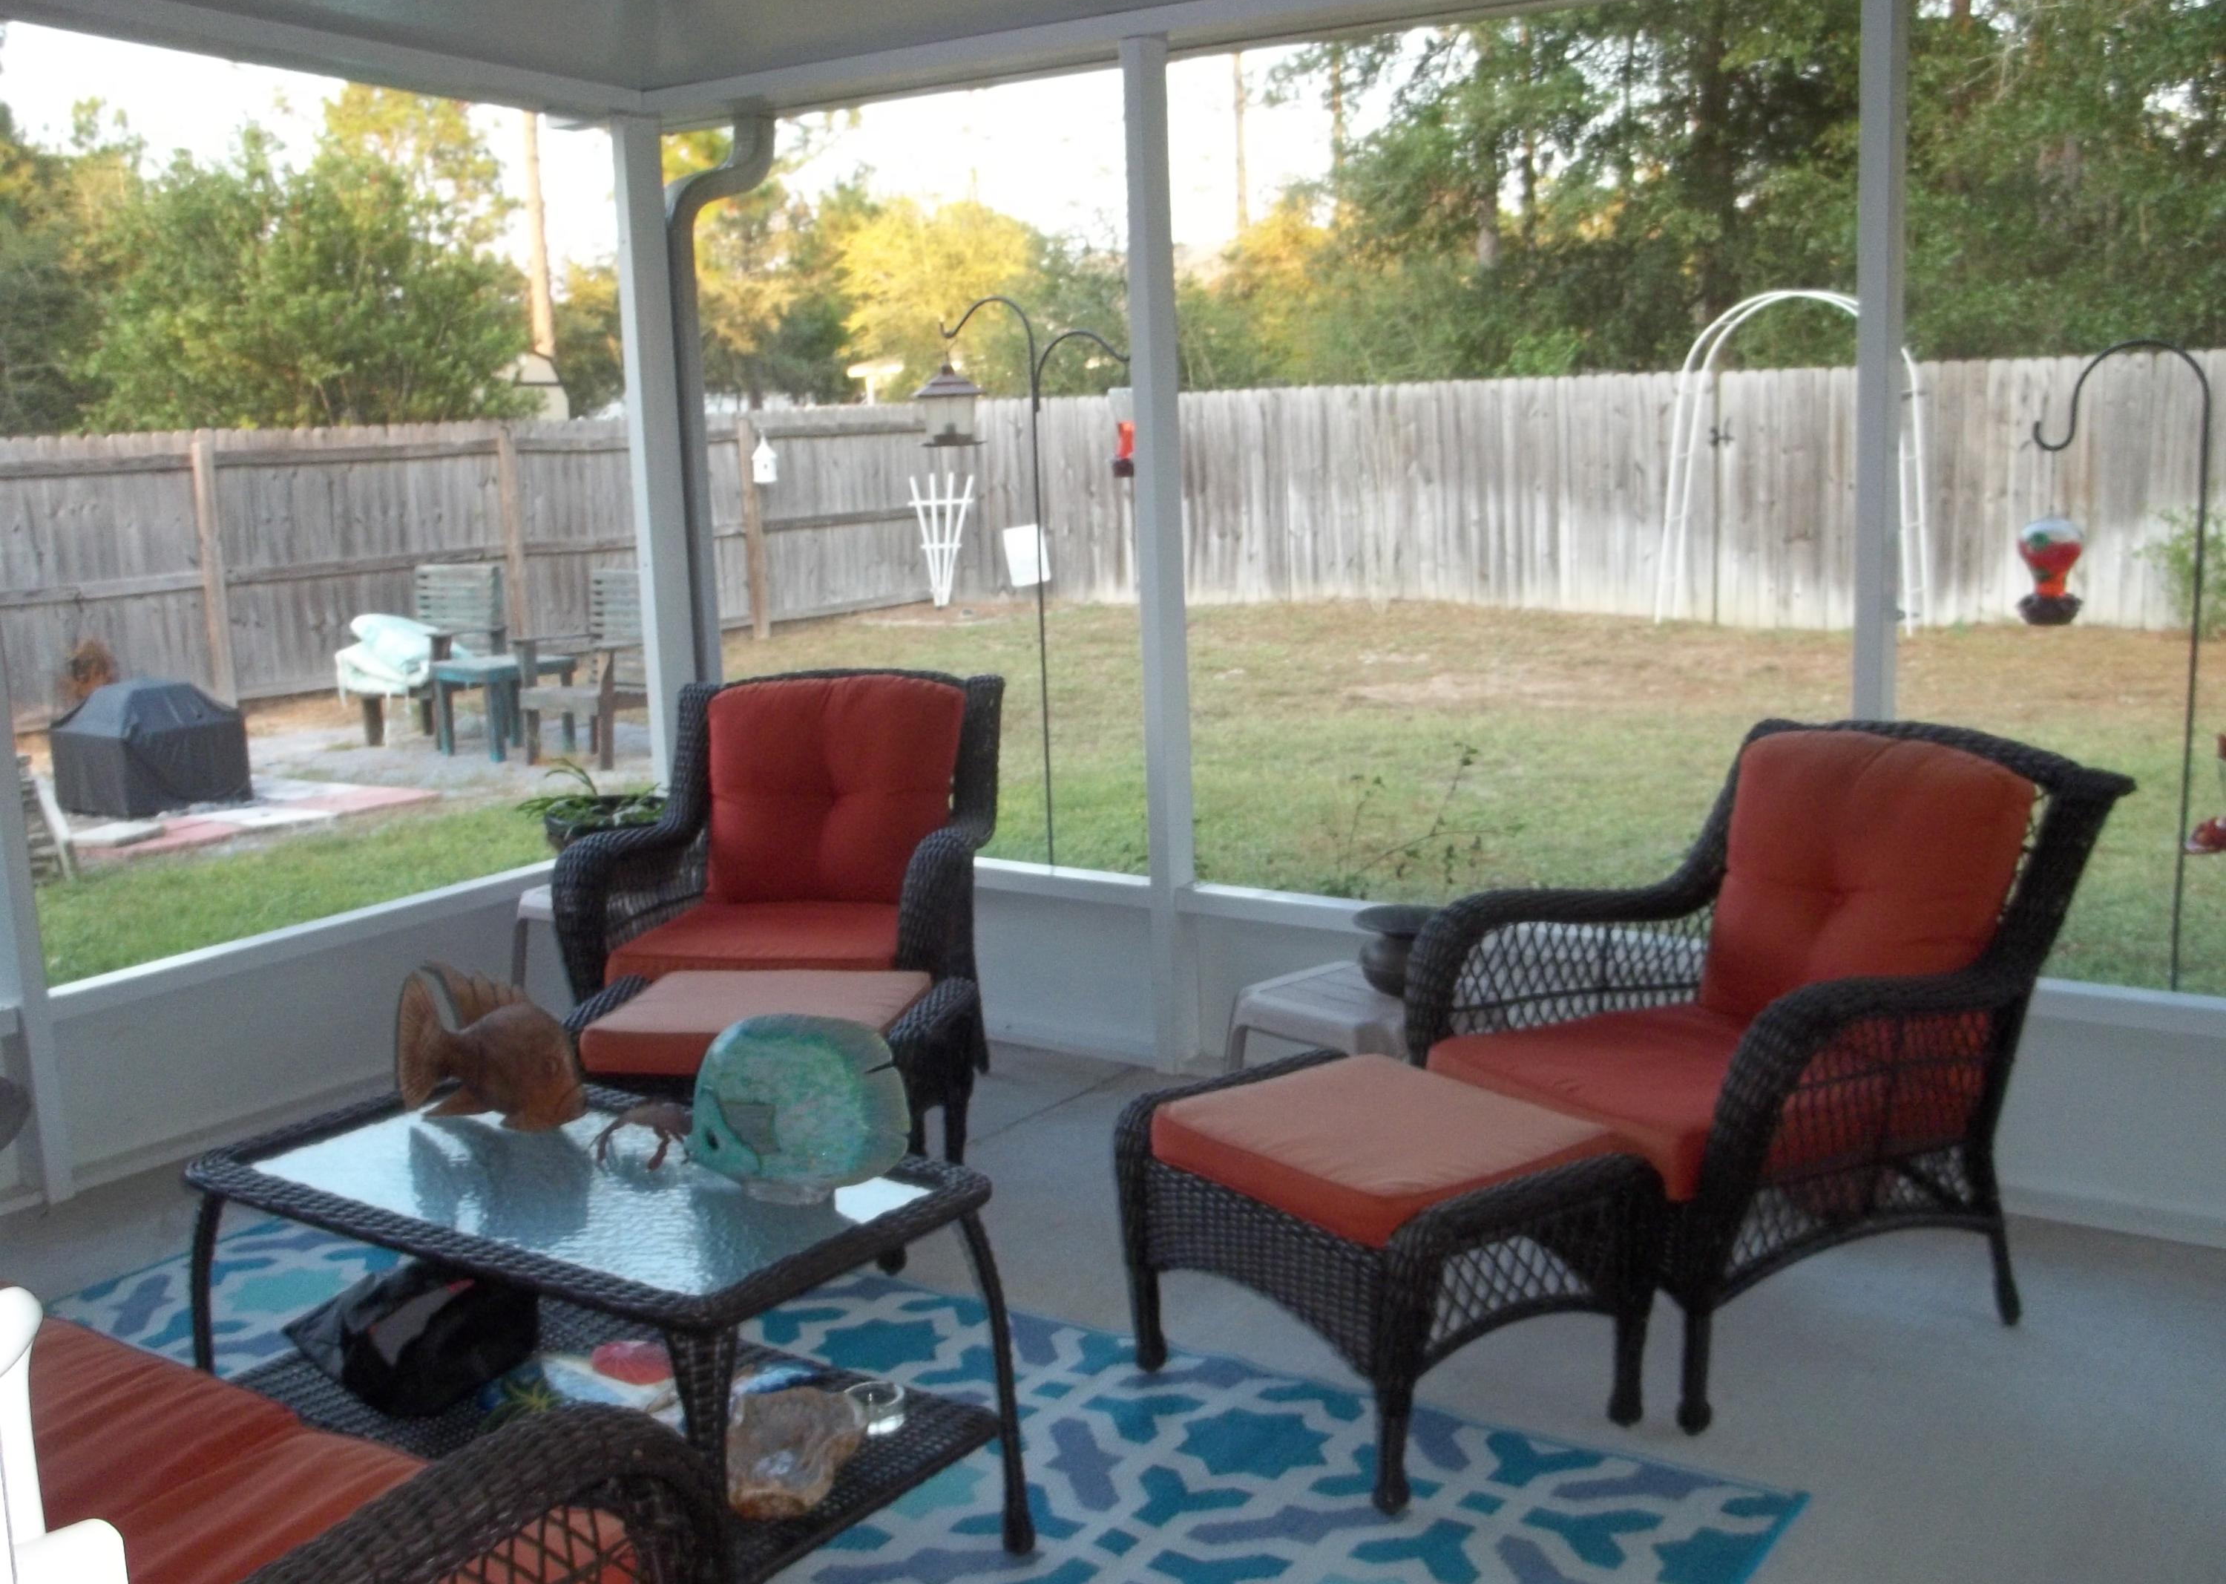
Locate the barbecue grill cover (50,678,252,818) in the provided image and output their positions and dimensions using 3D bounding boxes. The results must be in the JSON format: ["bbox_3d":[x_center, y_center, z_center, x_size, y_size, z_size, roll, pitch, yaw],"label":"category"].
[{"bbox_3d":[-4.578,-0.245,10.175,0.550,0.610,0.600,6,12,41],"label":"barbecue grill cover"}]

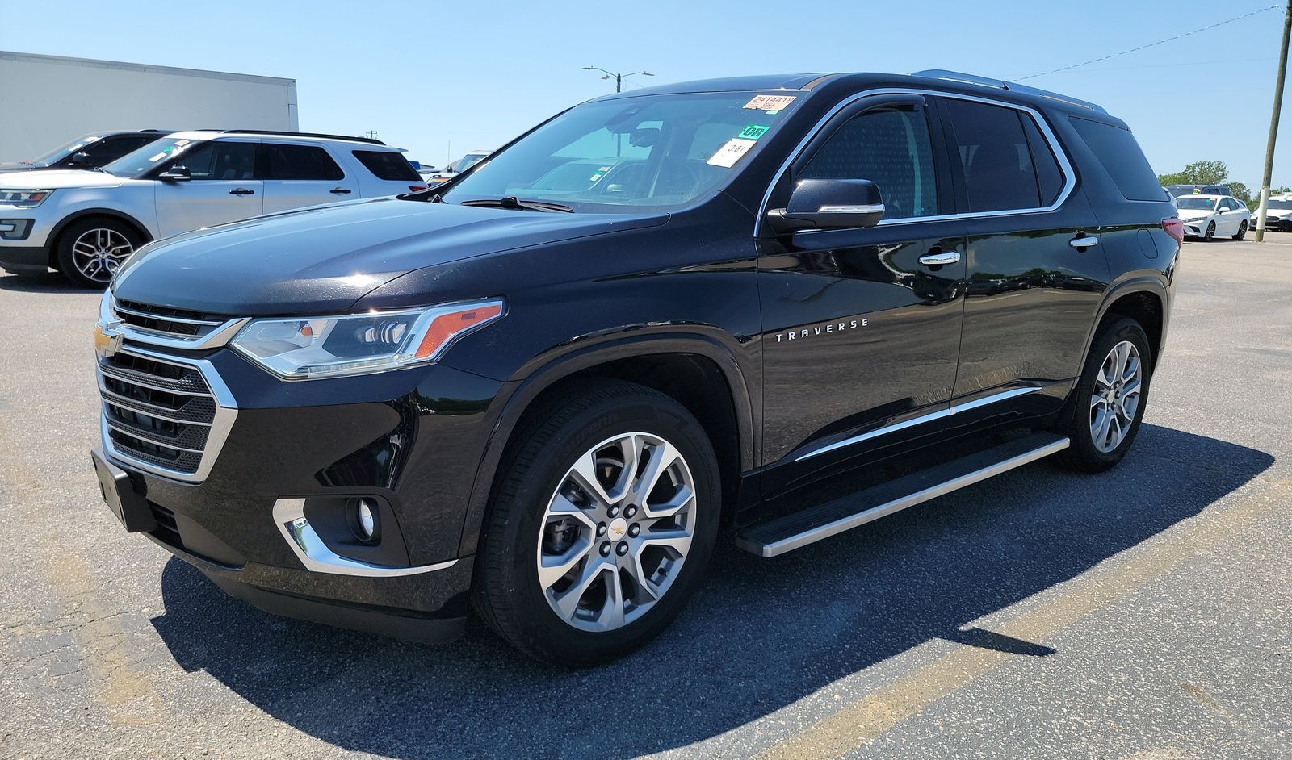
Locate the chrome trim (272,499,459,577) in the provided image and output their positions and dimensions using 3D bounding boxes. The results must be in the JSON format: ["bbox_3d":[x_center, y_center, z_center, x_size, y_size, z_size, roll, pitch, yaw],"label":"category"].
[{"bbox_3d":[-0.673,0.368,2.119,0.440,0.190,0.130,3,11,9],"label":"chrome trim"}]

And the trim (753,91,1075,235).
[{"bbox_3d":[1.069,-0.797,3.303,2.100,0.510,0.200,-8,14,-40],"label":"trim"}]

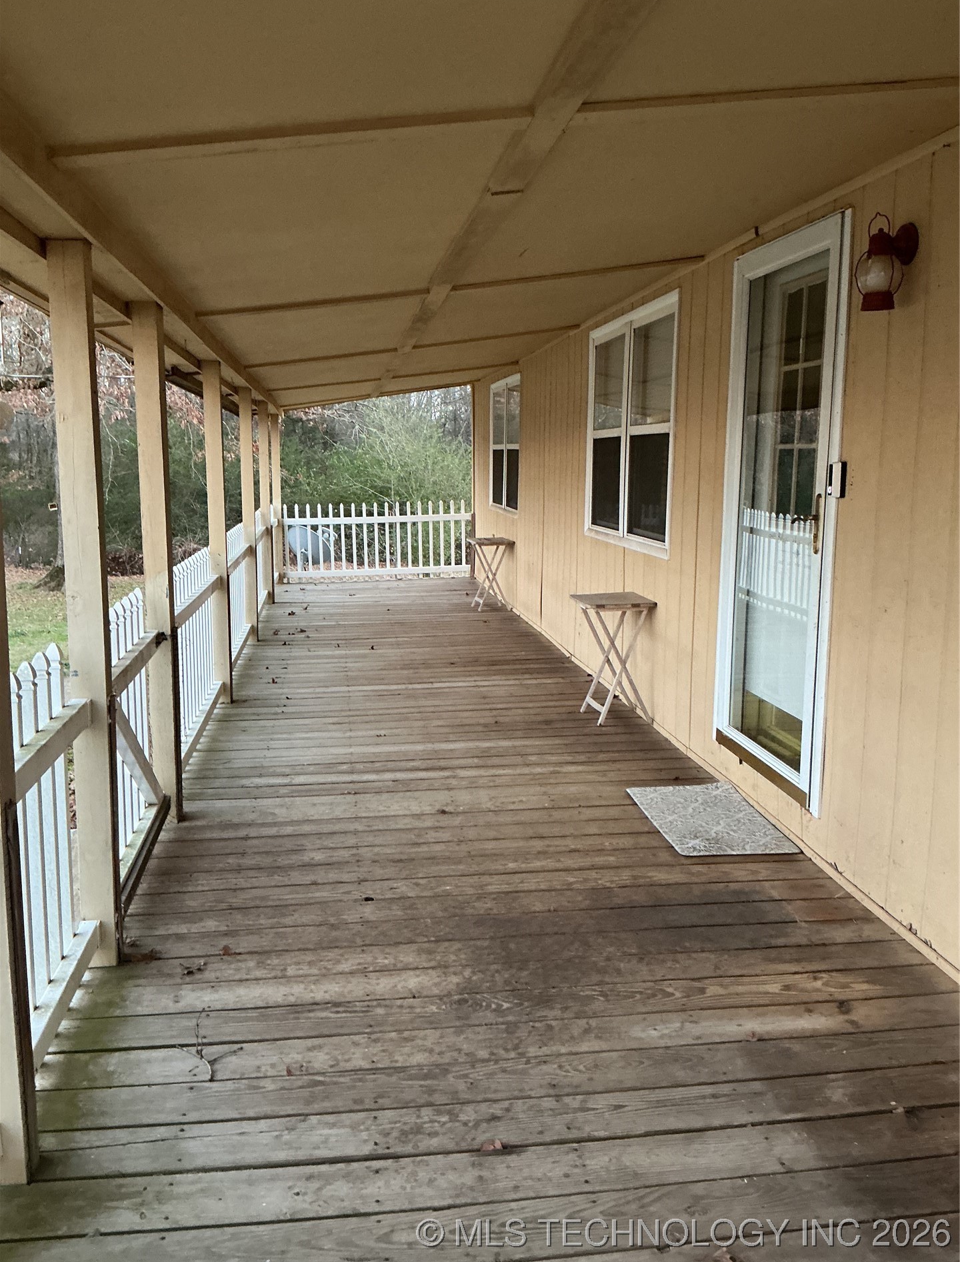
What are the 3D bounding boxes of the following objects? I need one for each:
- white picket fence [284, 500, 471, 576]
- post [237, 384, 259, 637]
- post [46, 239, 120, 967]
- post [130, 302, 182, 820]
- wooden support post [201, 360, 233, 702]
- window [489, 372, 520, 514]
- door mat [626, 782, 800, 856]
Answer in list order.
[{"bbox_3d":[-1.180,-1.062,12.460,2.160,0.850,0.080,-1,9,-8],"label":"white picket fence"},{"bbox_3d":[-1.778,-0.880,8.254,0.090,1.927,0.090,-1,9,-8],"label":"post"},{"bbox_3d":[-1.046,-0.030,2.861,0.090,1.924,0.090,-1,9,-8],"label":"post"},{"bbox_3d":[-1.210,-0.223,4.026,0.090,1.942,0.090,-1,9,-8],"label":"post"},{"bbox_3d":[-1.482,-0.541,6.086,0.090,1.931,0.090,-1,9,-8],"label":"wooden support post"},{"bbox_3d":[0.233,-1.782,10.394,0.070,1.280,1.810,-1,9,-8],"label":"window"},{"bbox_3d":[0.882,0.723,4.201,0.445,0.015,0.790,-1,9,-8],"label":"door mat"}]

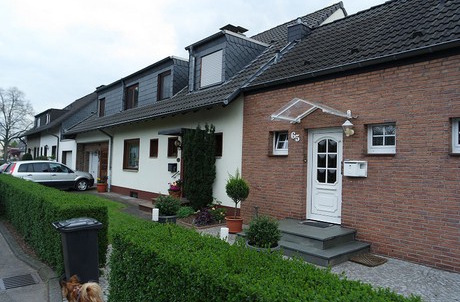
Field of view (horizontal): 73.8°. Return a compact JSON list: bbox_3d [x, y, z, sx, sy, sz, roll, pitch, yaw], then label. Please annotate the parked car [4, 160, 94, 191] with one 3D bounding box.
[{"bbox_3d":[-8.962,1.227,15.539,1.720,1.510,4.030,-1,-4,44],"label":"parked car"}]

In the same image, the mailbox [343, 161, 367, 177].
[{"bbox_3d":[2.459,0.357,6.002,0.110,0.290,0.418,4,-4,-43],"label":"mailbox"}]

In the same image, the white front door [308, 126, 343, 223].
[{"bbox_3d":[2.130,0.526,6.753,0.100,2.053,0.940,4,-4,-43],"label":"white front door"}]

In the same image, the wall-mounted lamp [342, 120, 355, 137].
[{"bbox_3d":[2.351,-0.435,6.045,0.280,0.327,0.220,4,-4,-43],"label":"wall-mounted lamp"}]

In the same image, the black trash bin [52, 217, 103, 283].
[{"bbox_3d":[-2.339,1.545,4.611,0.570,0.950,0.500,4,-4,-43],"label":"black trash bin"}]

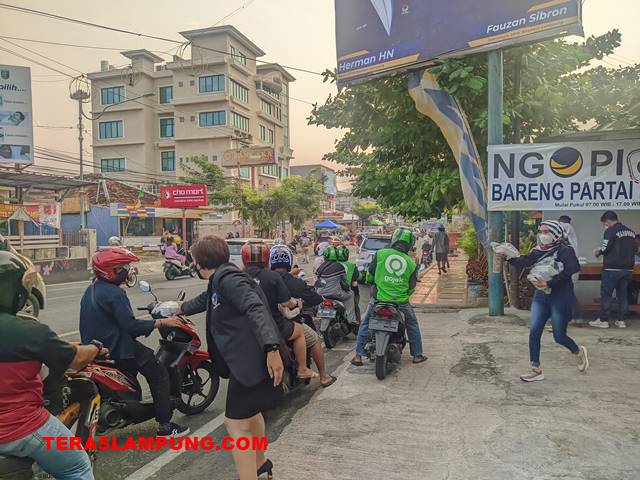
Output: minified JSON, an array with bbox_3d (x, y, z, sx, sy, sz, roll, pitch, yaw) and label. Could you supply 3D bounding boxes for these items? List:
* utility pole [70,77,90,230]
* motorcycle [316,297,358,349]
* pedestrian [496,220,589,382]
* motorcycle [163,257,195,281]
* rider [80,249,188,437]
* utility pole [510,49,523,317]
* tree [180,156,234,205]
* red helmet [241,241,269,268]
[{"bbox_3d":[-9.213,-2.398,18.453,0.600,7.600,0.500,0,1,20],"label":"utility pole"},{"bbox_3d":[0.365,0.924,6.993,0.680,1.070,1.870,0,1,23],"label":"motorcycle"},{"bbox_3d":[2.262,0.577,4.800,0.800,1.570,0.550,-2,2,-32],"label":"pedestrian"},{"bbox_3d":[-4.470,0.732,15.700,0.680,1.080,1.850,0,2,18],"label":"motorcycle"},{"bbox_3d":[-1.467,0.781,3.781,0.640,1.470,0.880,0,1,44],"label":"rider"},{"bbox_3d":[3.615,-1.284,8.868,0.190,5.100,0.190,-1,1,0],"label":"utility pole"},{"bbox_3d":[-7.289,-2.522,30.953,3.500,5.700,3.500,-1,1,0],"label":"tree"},{"bbox_3d":[-0.597,0.127,4.450,0.250,0.260,0.290,-1,2,-5],"label":"red helmet"}]

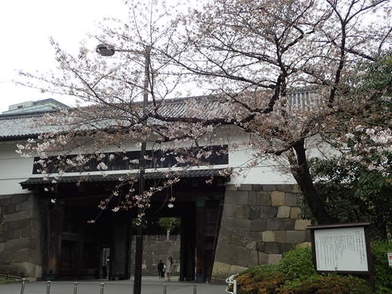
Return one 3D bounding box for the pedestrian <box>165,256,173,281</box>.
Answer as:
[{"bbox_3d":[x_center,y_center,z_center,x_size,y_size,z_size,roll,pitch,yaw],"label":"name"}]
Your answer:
[{"bbox_3d":[-1.924,8.485,30.000,0.480,1.620,0.500,-4,-16,16],"label":"pedestrian"}]

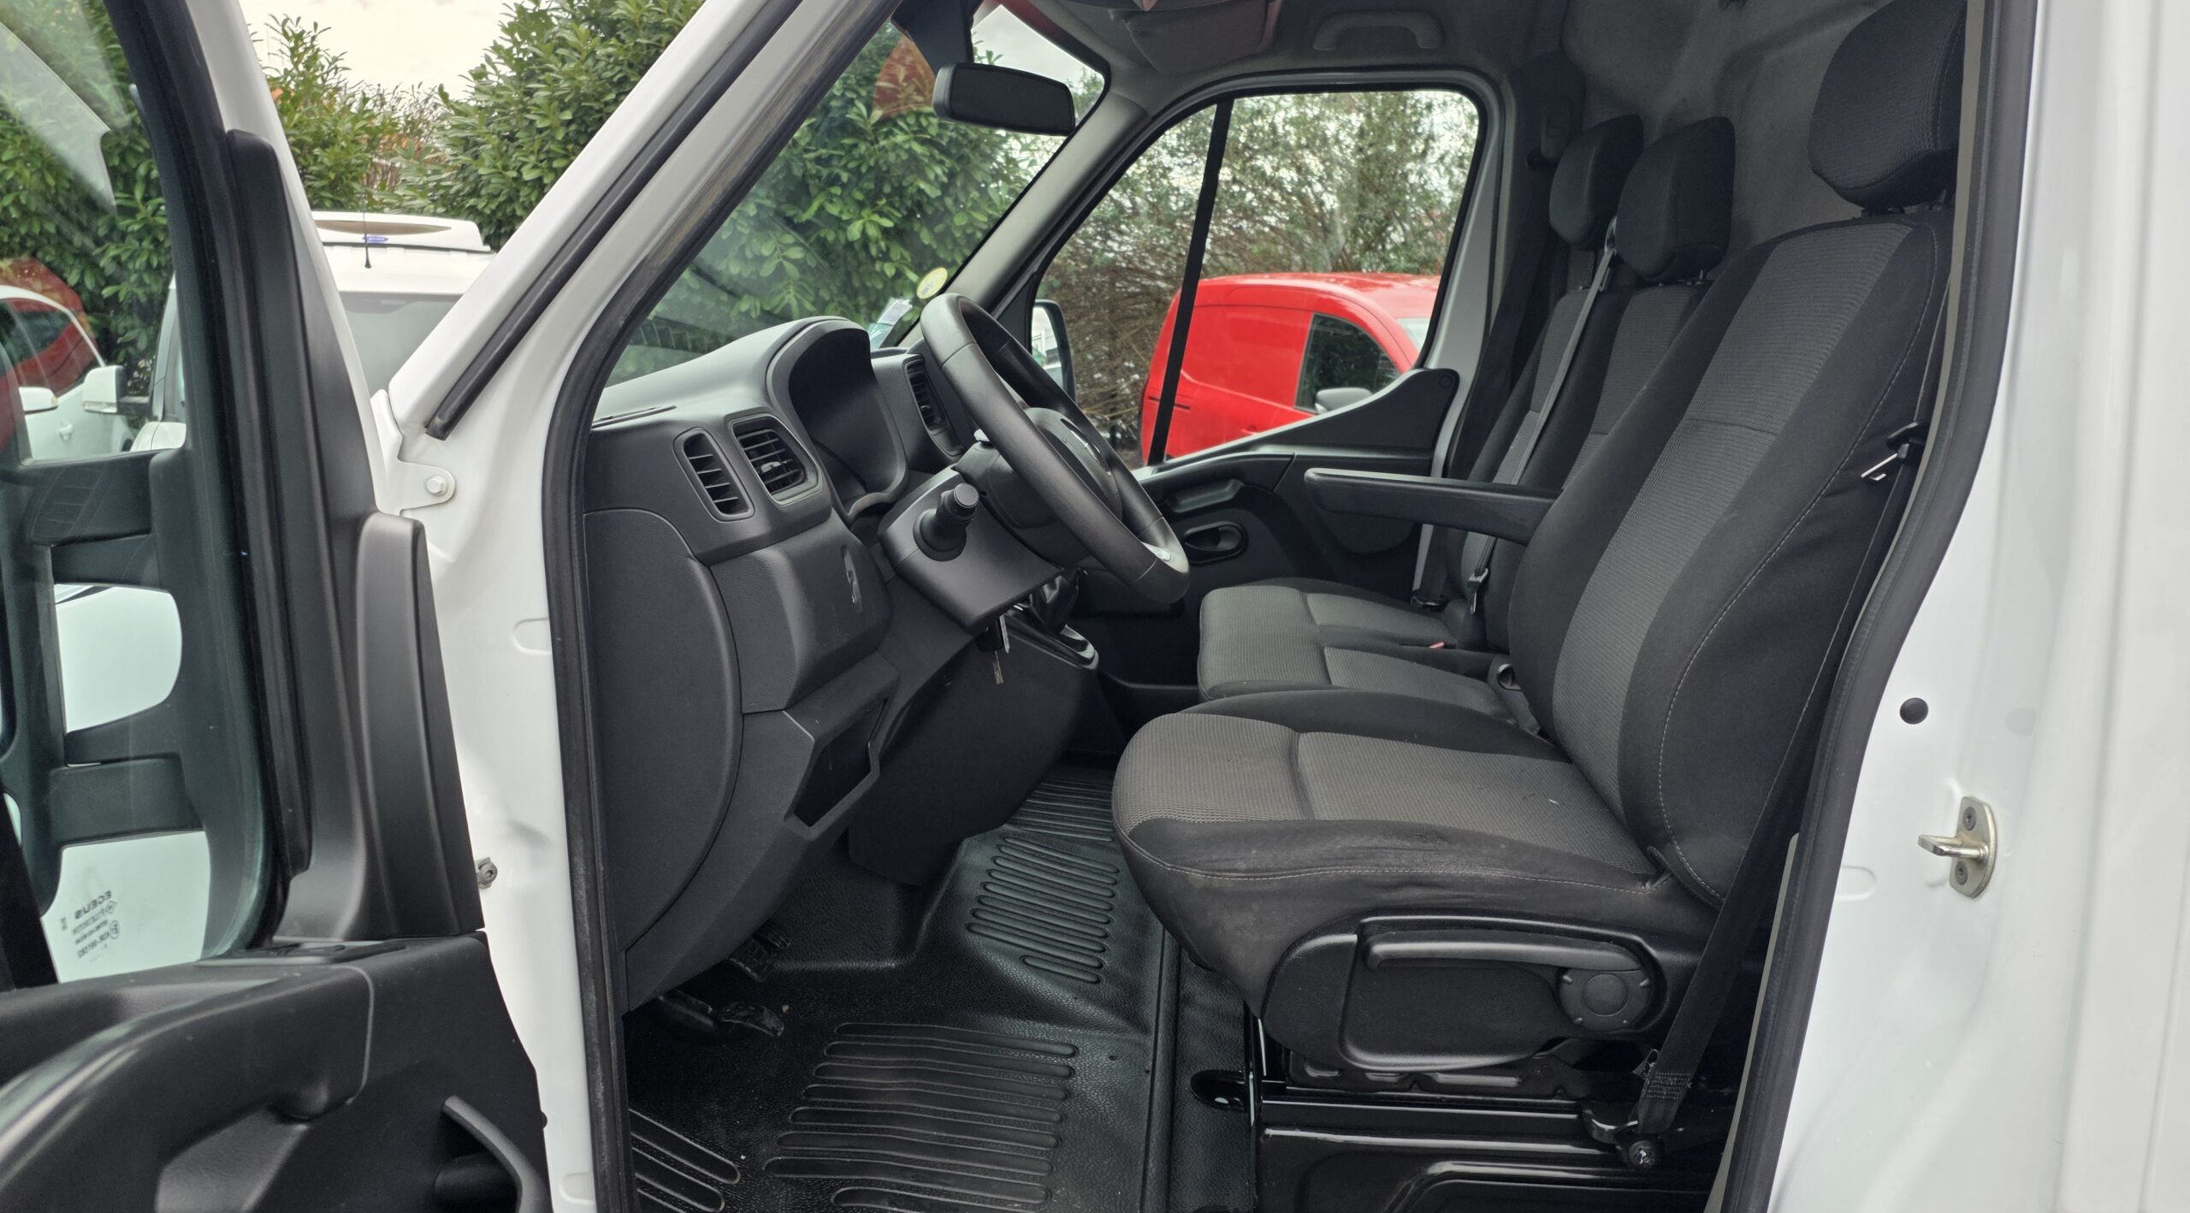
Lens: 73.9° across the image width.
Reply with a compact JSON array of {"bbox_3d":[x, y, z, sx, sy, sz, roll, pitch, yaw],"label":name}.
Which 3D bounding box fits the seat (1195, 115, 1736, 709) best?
[{"bbox_3d":[0.515,-0.242,2.182,0.725,0.980,0.900,0,12,5],"label":"seat"}]

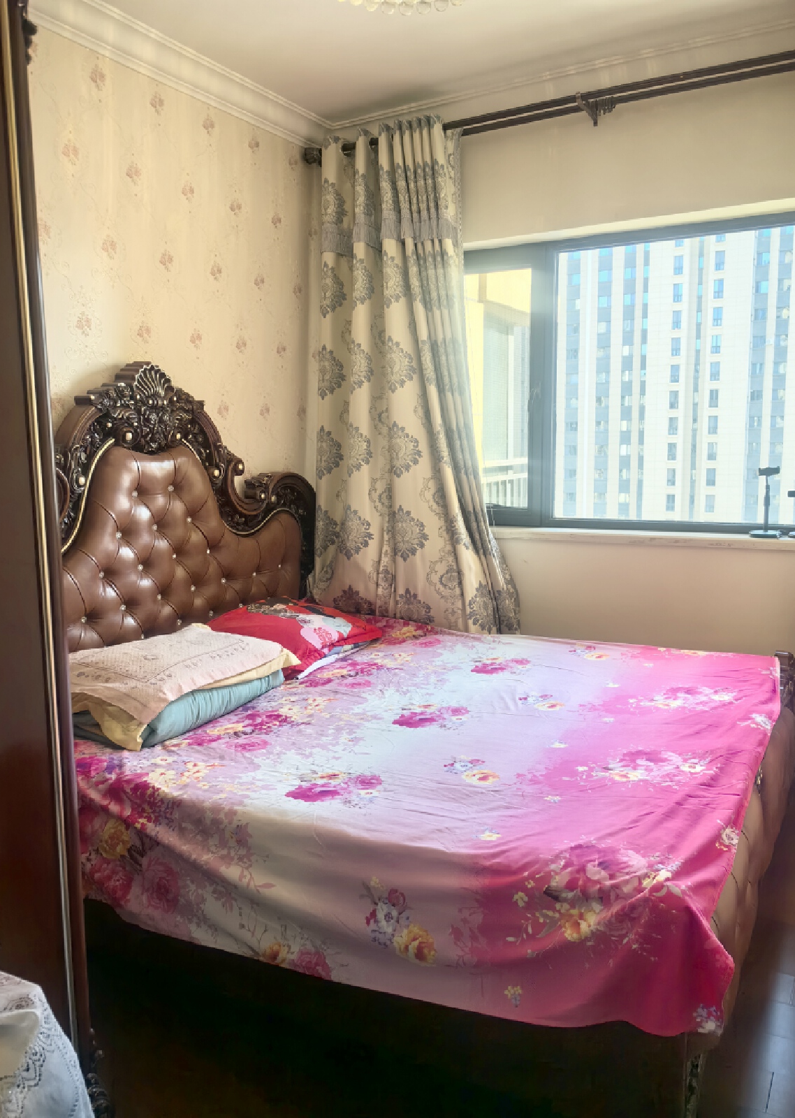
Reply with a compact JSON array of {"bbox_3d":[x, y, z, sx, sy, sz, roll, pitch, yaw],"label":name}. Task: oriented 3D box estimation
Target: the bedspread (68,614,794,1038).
[{"bbox_3d":[0.084,0.555,2.617,1.900,0.320,1.880,3,9,25],"label":"bedspread"}]

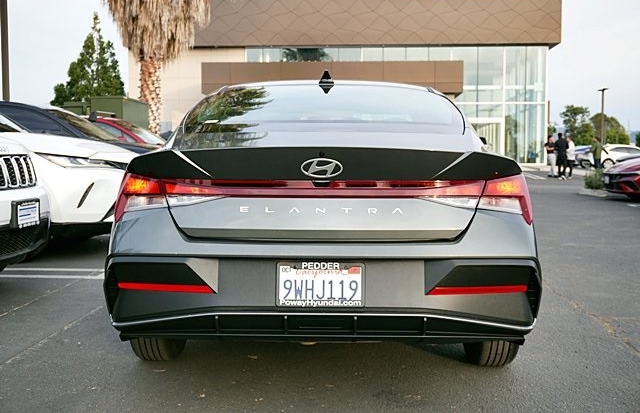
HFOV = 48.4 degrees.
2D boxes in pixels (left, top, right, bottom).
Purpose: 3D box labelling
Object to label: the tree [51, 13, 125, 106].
[{"bbox_3d":[-15.692,-7.939,48.000,5.100,10.400,5.100,0,4,0],"label":"tree"}]

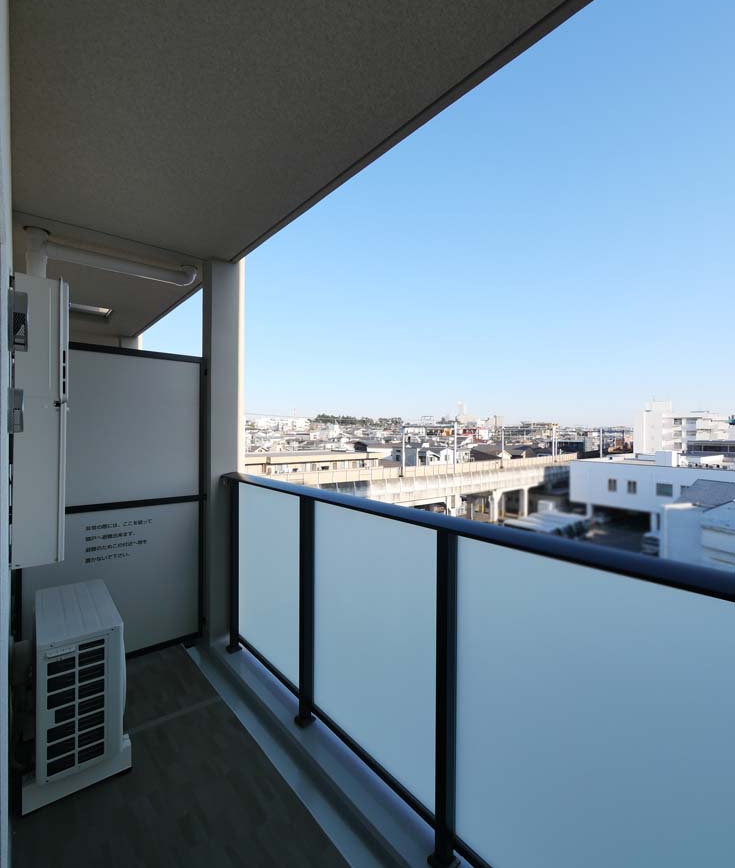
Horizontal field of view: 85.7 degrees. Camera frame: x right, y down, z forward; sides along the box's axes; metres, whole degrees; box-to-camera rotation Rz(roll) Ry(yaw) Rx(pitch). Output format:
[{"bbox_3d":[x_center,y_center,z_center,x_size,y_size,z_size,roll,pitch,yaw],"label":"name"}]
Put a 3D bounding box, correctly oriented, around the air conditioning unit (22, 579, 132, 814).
[{"bbox_3d":[-1.427,1.143,1.915,0.358,0.644,0.716,0,0,-41],"label":"air conditioning unit"}]

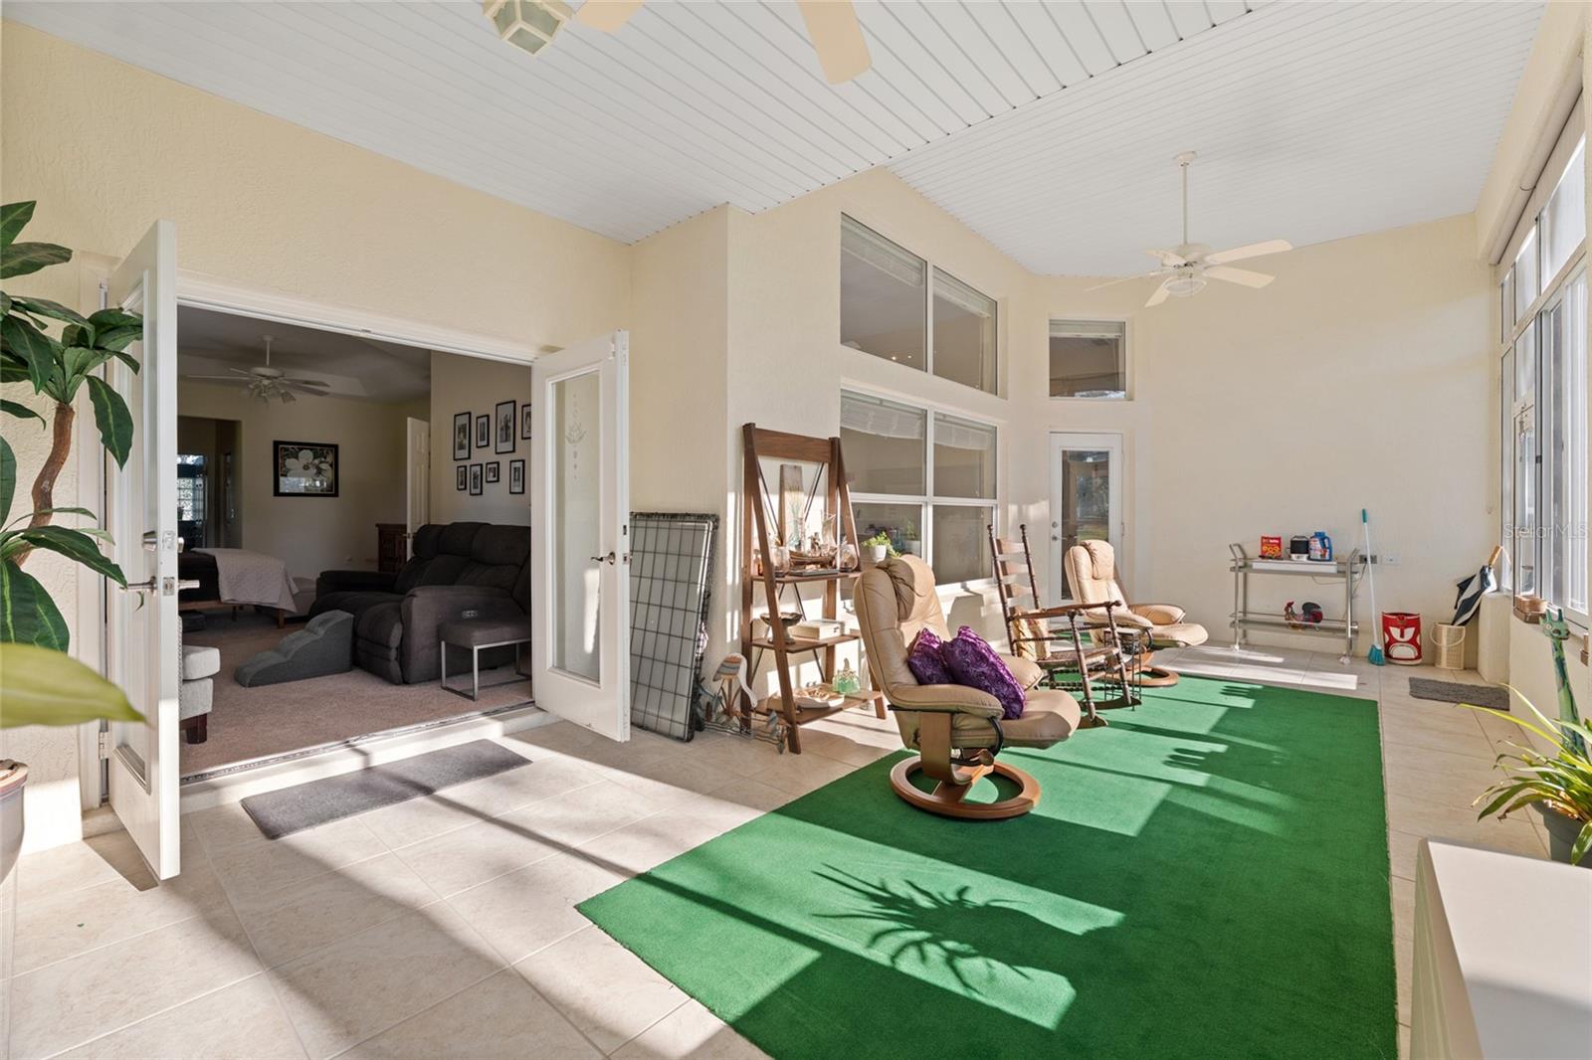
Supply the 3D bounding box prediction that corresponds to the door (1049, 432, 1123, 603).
[{"bbox_3d":[3.139,-0.043,6.682,0.790,2.040,0.050,0,1,-2],"label":"door"}]

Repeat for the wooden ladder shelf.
[{"bbox_3d":[0.107,0.275,3.626,0.450,1.760,0.790,1,2,43],"label":"wooden ladder shelf"}]

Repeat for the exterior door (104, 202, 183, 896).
[{"bbox_3d":[-2.285,0.045,2.155,0.855,2.020,0.045,0,0,35],"label":"exterior door"}]

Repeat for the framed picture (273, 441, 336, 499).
[{"bbox_3d":[-6.986,-0.855,8.831,0.030,0.780,0.750,0,0,42],"label":"framed picture"}]

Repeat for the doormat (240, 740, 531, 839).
[{"bbox_3d":[-1.846,1.149,2.859,0.540,0.012,1.000,0,0,42],"label":"doormat"}]

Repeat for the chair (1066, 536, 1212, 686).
[{"bbox_3d":[2.583,0.616,4.720,0.820,1.030,0.790,1,2,43],"label":"chair"}]

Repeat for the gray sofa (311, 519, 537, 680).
[{"bbox_3d":[-3.052,0.490,5.096,2.100,1.055,1.020,1,2,39],"label":"gray sofa"}]

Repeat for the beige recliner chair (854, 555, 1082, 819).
[{"bbox_3d":[0.752,0.642,2.729,0.840,1.000,0.780,0,0,37],"label":"beige recliner chair"}]

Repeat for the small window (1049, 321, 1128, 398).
[{"bbox_3d":[3.085,-1.801,6.520,0.840,0.830,0.080,0,0,-3],"label":"small window"}]

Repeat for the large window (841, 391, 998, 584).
[{"bbox_3d":[1.138,-0.238,5.105,0.080,1.480,2.450,0,0,42],"label":"large window"}]

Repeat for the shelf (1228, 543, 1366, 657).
[{"bbox_3d":[4.449,0.633,5.535,0.890,0.960,0.380,1,2,43],"label":"shelf"}]

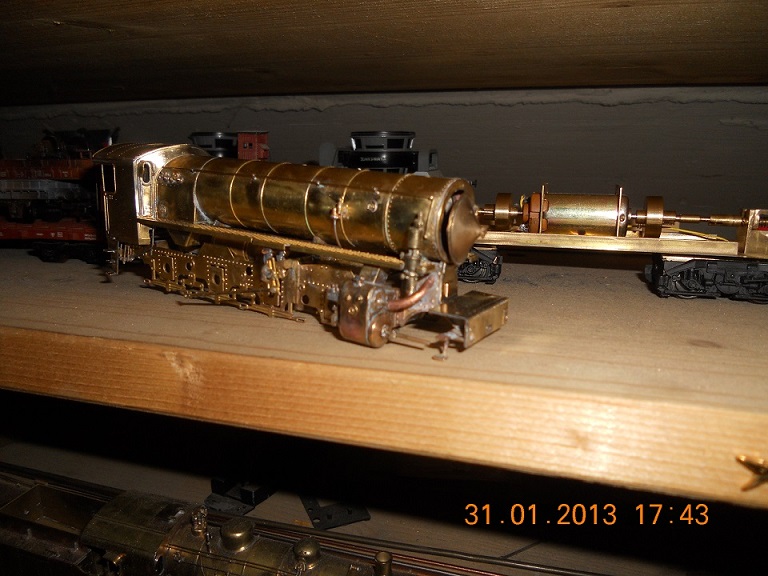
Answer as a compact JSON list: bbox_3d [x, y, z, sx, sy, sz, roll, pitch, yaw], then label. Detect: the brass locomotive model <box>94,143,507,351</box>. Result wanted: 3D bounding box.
[{"bbox_3d":[-0.032,-0.019,0.191,0.145,0.048,0.035,11,17,31],"label":"brass locomotive model"}]

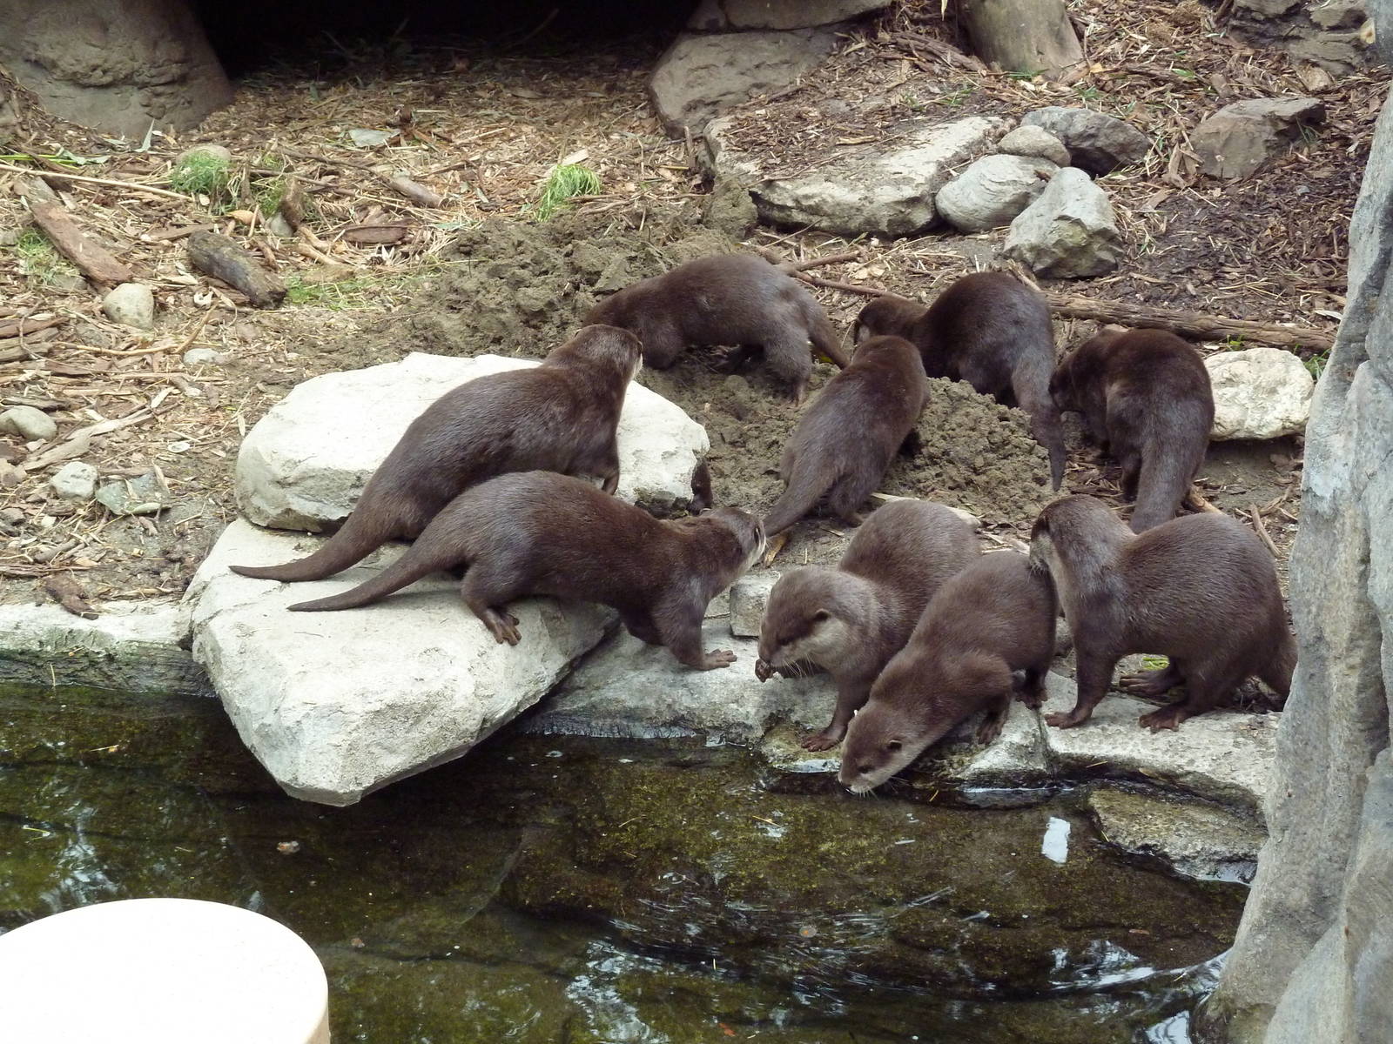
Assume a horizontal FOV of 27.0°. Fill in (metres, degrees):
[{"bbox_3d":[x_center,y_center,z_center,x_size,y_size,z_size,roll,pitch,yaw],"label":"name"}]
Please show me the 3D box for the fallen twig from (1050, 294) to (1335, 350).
[{"bbox_3d":[0.788,-0.326,4.614,0.500,0.050,0.055,5,25,12],"label":"fallen twig"}]

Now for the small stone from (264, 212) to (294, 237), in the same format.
[{"bbox_3d":[-0.767,-0.555,5.316,0.053,0.049,0.046,0,24,0],"label":"small stone"}]

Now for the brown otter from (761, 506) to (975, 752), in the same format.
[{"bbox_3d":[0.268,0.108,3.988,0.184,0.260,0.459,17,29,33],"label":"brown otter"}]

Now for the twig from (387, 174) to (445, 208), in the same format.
[{"bbox_3d":[-0.547,-0.643,5.645,0.030,0.030,0.145,-19,30,-36],"label":"twig"}]

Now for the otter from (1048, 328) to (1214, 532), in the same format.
[{"bbox_3d":[0.639,-0.130,4.176,0.200,0.210,0.480,-8,25,-16],"label":"otter"}]

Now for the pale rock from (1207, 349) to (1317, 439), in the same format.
[{"bbox_3d":[0.923,-0.213,4.785,0.190,0.120,0.140,0,24,0],"label":"pale rock"}]

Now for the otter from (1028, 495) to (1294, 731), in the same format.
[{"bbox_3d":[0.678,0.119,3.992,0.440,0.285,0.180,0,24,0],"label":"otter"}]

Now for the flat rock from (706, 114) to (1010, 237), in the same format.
[{"bbox_3d":[0.299,-0.673,5.494,0.551,0.143,0.428,0,24,0],"label":"flat rock"}]

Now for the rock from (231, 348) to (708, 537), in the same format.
[{"bbox_3d":[-0.339,-0.127,4.593,0.710,0.135,0.480,0,24,0],"label":"rock"}]

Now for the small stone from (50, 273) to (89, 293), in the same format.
[{"bbox_3d":[-1.141,-0.436,5.266,0.068,0.035,0.050,0,24,0],"label":"small stone"}]

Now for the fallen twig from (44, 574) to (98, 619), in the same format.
[{"bbox_3d":[-0.897,0.096,4.149,0.056,0.031,0.138,-16,28,-31],"label":"fallen twig"}]

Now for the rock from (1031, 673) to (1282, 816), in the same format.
[{"bbox_3d":[0.613,0.295,3.815,0.347,0.097,0.250,12,27,25],"label":"rock"}]

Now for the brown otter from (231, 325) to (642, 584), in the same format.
[{"bbox_3d":[-0.387,-0.108,4.307,0.600,0.330,0.180,-4,24,-9],"label":"brown otter"}]

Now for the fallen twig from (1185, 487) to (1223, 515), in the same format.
[{"bbox_3d":[0.779,-0.037,4.377,0.022,0.020,0.133,-8,25,-17],"label":"fallen twig"}]

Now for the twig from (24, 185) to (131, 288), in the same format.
[{"bbox_3d":[-1.159,-0.533,5.420,0.060,0.045,0.490,-14,31,-25],"label":"twig"}]

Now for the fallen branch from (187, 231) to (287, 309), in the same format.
[{"bbox_3d":[-0.772,-0.426,4.856,0.070,0.060,0.250,-13,27,-26],"label":"fallen branch"}]

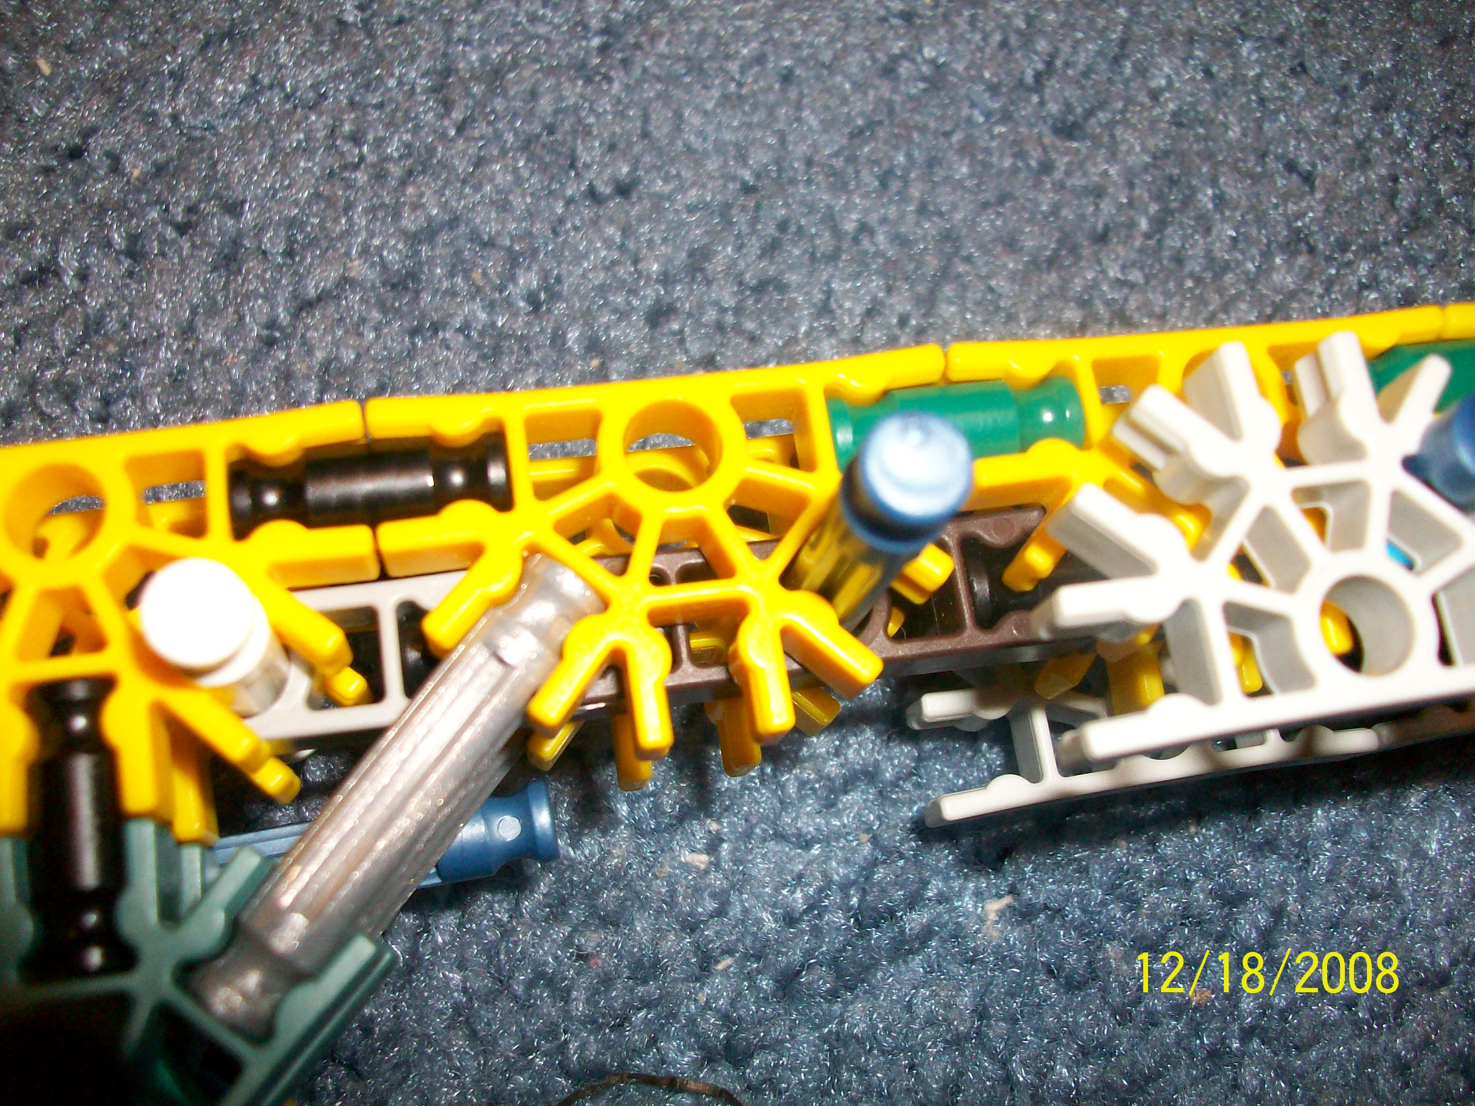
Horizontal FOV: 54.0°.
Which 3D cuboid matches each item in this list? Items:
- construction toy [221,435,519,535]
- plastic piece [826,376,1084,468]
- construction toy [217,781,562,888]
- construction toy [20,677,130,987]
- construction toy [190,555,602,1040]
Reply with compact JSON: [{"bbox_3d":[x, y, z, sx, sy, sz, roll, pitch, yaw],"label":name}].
[{"bbox_3d":[-0.023,-0.004,0.091,0.017,0.006,0.006,-6,74,-7],"label":"construction toy"},{"bbox_3d":[0.015,-0.009,0.096,0.017,0.006,0.006,-5,73,-6],"label":"plastic piece"},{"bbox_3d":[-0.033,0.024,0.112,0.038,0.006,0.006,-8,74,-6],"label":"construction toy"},{"bbox_3d":[-0.039,0.016,0.085,0.006,0.006,0.017,-7,76,-6],"label":"construction toy"},{"bbox_3d":[-0.021,0.015,0.089,0.006,0.006,0.033,35,75,6],"label":"construction toy"}]

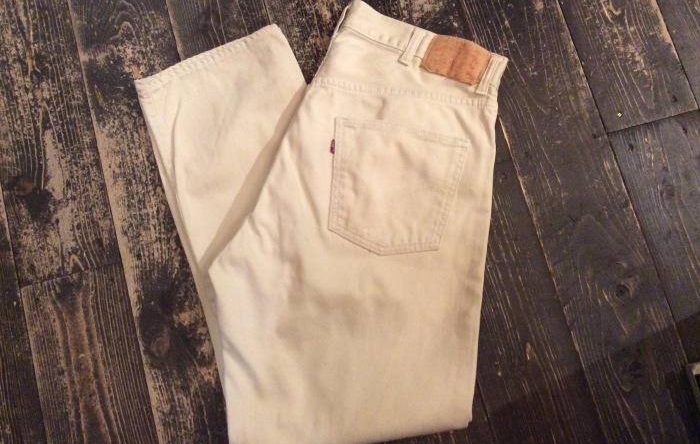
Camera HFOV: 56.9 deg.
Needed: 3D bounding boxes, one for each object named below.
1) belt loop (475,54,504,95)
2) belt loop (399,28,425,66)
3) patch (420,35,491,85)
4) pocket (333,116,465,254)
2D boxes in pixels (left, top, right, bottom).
[{"bbox_3d":[0.188,-0.197,0.868,0.017,0.008,0.055,23,74,-5],"label":"belt loop"},{"bbox_3d":[0.083,-0.233,0.863,0.016,0.008,0.054,22,75,2],"label":"belt loop"},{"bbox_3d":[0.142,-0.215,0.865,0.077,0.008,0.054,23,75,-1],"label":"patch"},{"bbox_3d":[0.054,-0.036,0.828,0.176,0.012,0.167,11,79,0],"label":"pocket"}]

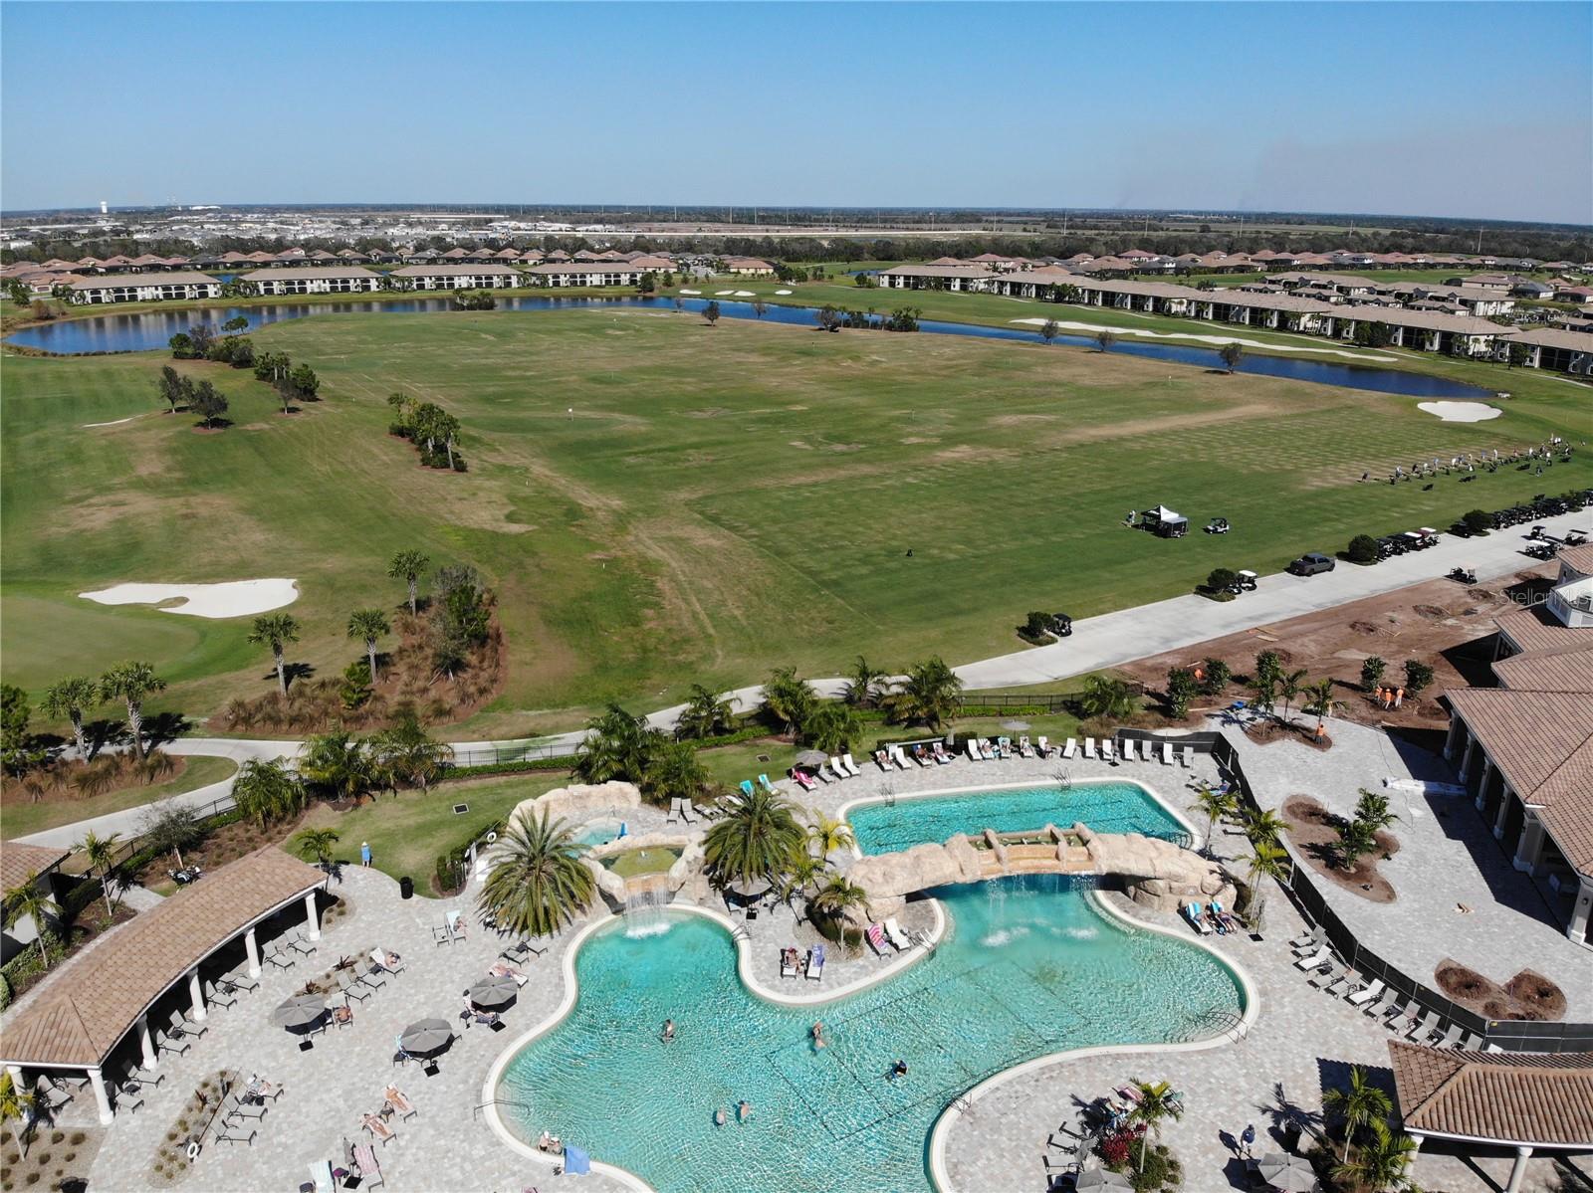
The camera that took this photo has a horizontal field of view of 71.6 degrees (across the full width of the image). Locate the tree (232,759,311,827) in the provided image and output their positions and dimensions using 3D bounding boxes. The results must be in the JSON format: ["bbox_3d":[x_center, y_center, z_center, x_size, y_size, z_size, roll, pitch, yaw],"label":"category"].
[{"bbox_3d":[-33.963,12.784,71.319,4.900,4.800,4.900,-10,22,-27],"label":"tree"}]

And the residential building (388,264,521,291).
[{"bbox_3d":[-163.594,-153.824,531.392,58.000,9.800,19.000,-8,21,-23],"label":"residential building"}]

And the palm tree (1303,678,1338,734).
[{"bbox_3d":[43.935,9.599,91.960,3.000,5.400,3.000,1,19,0],"label":"palm tree"}]

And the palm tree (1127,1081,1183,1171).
[{"bbox_3d":[14.343,21.717,44.932,2.300,4.600,2.300,8,21,21],"label":"palm tree"}]

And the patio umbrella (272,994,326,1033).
[{"bbox_3d":[-23.148,20.112,51.763,2.400,2.450,2.400,-10,22,-27],"label":"patio umbrella"}]

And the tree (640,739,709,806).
[{"bbox_3d":[-8.174,11.603,72.967,4.400,4.700,4.400,-2,20,-7],"label":"tree"}]

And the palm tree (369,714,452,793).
[{"bbox_3d":[-25.828,10.551,74.374,5.300,5.400,5.300,-7,21,-20],"label":"palm tree"}]

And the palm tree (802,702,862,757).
[{"bbox_3d":[2.795,9.510,80.133,4.100,4.000,4.100,1,20,2],"label":"palm tree"}]

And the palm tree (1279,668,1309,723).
[{"bbox_3d":[38.925,7.834,87.070,2.600,4.600,2.600,10,22,25],"label":"palm tree"}]

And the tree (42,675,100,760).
[{"bbox_3d":[-51.588,8.877,79.143,4.100,6.700,4.100,-13,24,-33],"label":"tree"}]

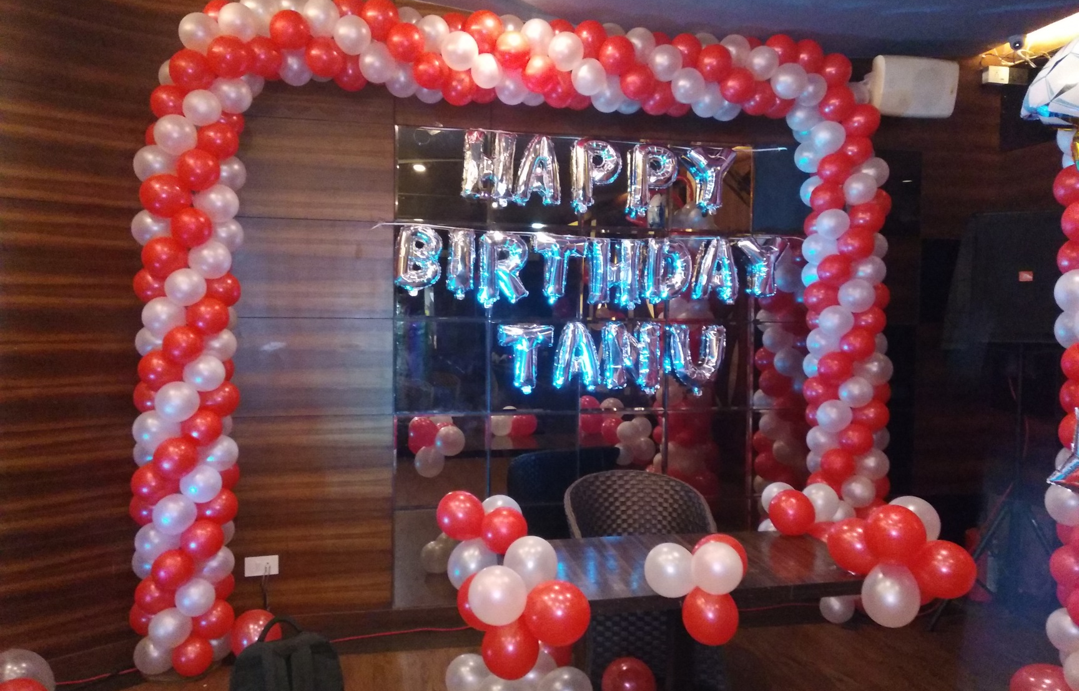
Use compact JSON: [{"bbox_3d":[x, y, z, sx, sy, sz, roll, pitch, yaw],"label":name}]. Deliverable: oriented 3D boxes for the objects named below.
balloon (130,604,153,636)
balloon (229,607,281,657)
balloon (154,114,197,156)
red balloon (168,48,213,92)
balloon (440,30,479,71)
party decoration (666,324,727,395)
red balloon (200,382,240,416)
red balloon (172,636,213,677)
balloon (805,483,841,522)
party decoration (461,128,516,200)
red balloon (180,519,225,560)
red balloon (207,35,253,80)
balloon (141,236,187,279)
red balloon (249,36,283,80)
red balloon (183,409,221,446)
[{"bbox_3d":[-1.666,1.158,3.440,0.150,0.154,0.155,0,0,-12],"label":"balloon"},{"bbox_3d":[-1.239,1.280,3.550,0.210,0.220,0.210,0,1,-11],"label":"balloon"},{"bbox_3d":[-1.490,-0.863,3.320,0.180,0.169,0.178,0,0,-12],"label":"balloon"},{"bbox_3d":[-1.365,-1.082,3.182,0.167,0.162,0.167,0,1,-11],"label":"red balloon"},{"bbox_3d":[-0.345,-1.277,3.513,0.168,0.172,0.180,0,1,-11],"label":"balloon"},{"bbox_3d":[0.790,0.068,4.096,0.295,0.345,0.075,0,1,-11],"label":"party decoration"},{"bbox_3d":[-1.344,0.224,3.410,0.160,0.150,0.160,0,2,-11],"label":"red balloon"},{"bbox_3d":[-1.441,1.293,3.370,0.172,0.172,0.175,0,0,-12],"label":"red balloon"},{"bbox_3d":[1.091,0.605,3.137,0.150,0.150,0.150,0,1,-11],"label":"balloon"},{"bbox_3d":[-0.243,-0.863,3.860,0.255,0.340,0.080,0,0,-12],"label":"party decoration"},{"bbox_3d":[-1.386,0.799,3.340,0.165,0.165,0.170,0,2,-11],"label":"red balloon"},{"bbox_3d":[-1.250,-1.163,3.270,0.170,0.168,0.170,0,2,-11],"label":"red balloon"},{"bbox_3d":[-1.470,-0.344,3.177,0.170,0.170,0.170,0,0,-12],"label":"balloon"},{"bbox_3d":[-1.134,-1.179,3.330,0.165,0.175,0.170,0,2,-11],"label":"red balloon"},{"bbox_3d":[-1.379,0.332,3.310,0.150,0.150,0.160,0,2,-11],"label":"red balloon"}]

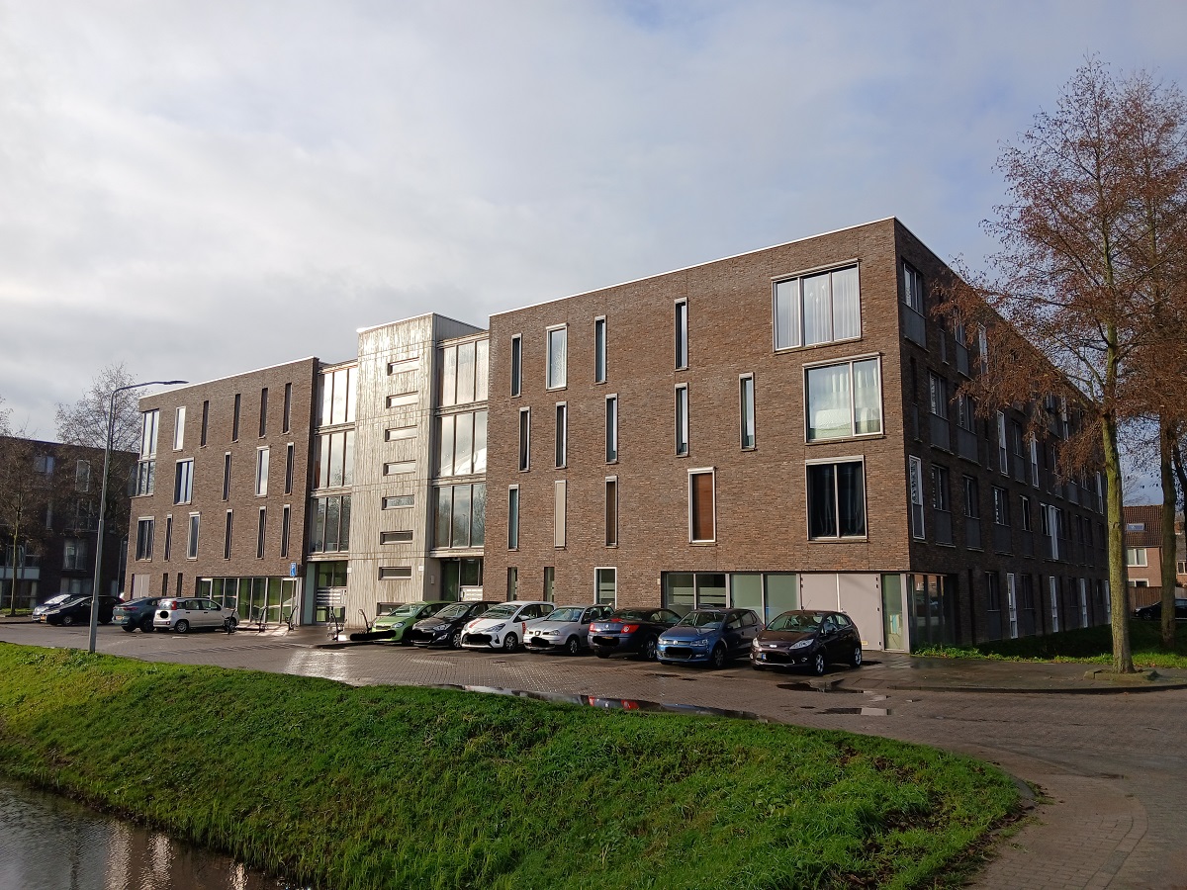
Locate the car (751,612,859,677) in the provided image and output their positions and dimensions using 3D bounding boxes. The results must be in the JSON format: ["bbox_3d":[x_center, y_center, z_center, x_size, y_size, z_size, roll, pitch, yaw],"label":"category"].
[{"bbox_3d":[5.501,5.028,22.950,1.750,1.480,3.950,-6,-11,36],"label":"car"}]

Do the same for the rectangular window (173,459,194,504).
[{"bbox_3d":[-22.515,2.018,49.143,1.786,2.563,0.150,-6,-11,37],"label":"rectangular window"}]

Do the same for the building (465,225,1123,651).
[{"bbox_3d":[13.880,2.615,46.070,17.000,12.900,37.900,-6,-11,37],"label":"building"}]

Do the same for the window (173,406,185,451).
[{"bbox_3d":[-23.237,-0.898,50.157,0.998,2.504,0.150,-6,-11,37],"label":"window"}]

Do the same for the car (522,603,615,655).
[{"bbox_3d":[-0.552,5.599,27.181,1.640,1.460,3.540,-6,-11,36],"label":"car"}]

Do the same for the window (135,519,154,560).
[{"bbox_3d":[-25.555,5.396,50.928,1.844,2.505,0.150,-6,-11,37],"label":"window"}]

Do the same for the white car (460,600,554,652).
[{"bbox_3d":[-2.616,5.999,29.598,1.740,1.510,3.945,-6,-11,34],"label":"white car"}]

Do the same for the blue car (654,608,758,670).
[{"bbox_3d":[3.270,5.244,24.463,1.690,1.470,3.970,-6,-11,36],"label":"blue car"}]

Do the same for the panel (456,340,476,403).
[{"bbox_3d":[-5.439,-3.048,37.928,1.150,2.600,0.080,-6,-11,37],"label":"panel"}]

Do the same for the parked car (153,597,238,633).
[{"bbox_3d":[-17.769,7.647,40.196,1.650,1.550,3.600,-6,-11,35],"label":"parked car"}]

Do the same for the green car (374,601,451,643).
[{"bbox_3d":[-6.444,6.530,33.029,1.670,1.480,3.570,-6,-11,37],"label":"green car"}]

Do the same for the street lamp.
[{"bbox_3d":[-13.640,2.021,26.896,0.280,8.260,2.250,-6,-11,37],"label":"street lamp"}]

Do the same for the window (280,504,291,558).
[{"bbox_3d":[-14.686,4.142,42.520,0.560,2.520,0.140,-6,-11,37],"label":"window"}]

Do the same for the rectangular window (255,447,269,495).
[{"bbox_3d":[-16.551,1.354,44.695,1.053,2.518,0.150,-6,-11,37],"label":"rectangular window"}]

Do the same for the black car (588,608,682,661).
[{"bbox_3d":[1.596,5.542,26.410,1.777,1.404,4.355,-6,-11,34],"label":"black car"}]

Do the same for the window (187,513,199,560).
[{"bbox_3d":[-21.385,4.902,47.823,1.026,2.533,0.150,-6,-11,37],"label":"window"}]

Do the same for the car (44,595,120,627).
[{"bbox_3d":[-28.486,9.030,48.955,1.760,1.530,4.050,-4,-10,24],"label":"car"}]

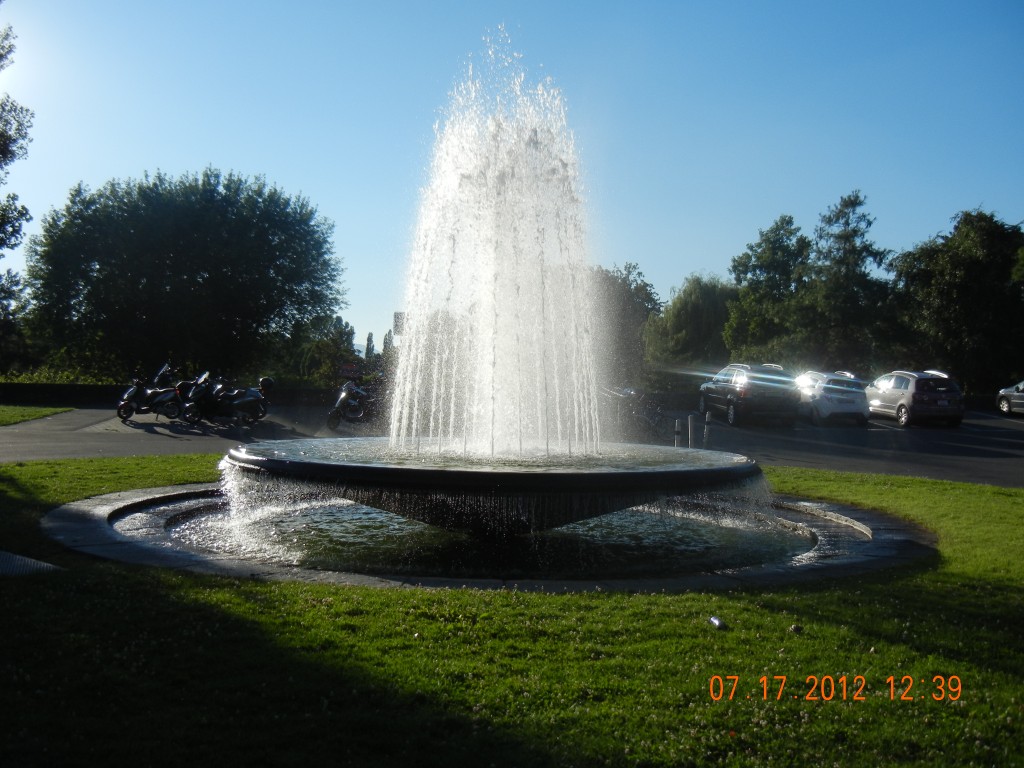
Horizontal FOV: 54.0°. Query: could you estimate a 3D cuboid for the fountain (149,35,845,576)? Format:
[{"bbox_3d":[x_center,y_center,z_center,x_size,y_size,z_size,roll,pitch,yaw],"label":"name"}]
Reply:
[{"bbox_3d":[-0.162,-1.355,12.163,8.500,5.750,8.500,1,0,0],"label":"fountain"}]

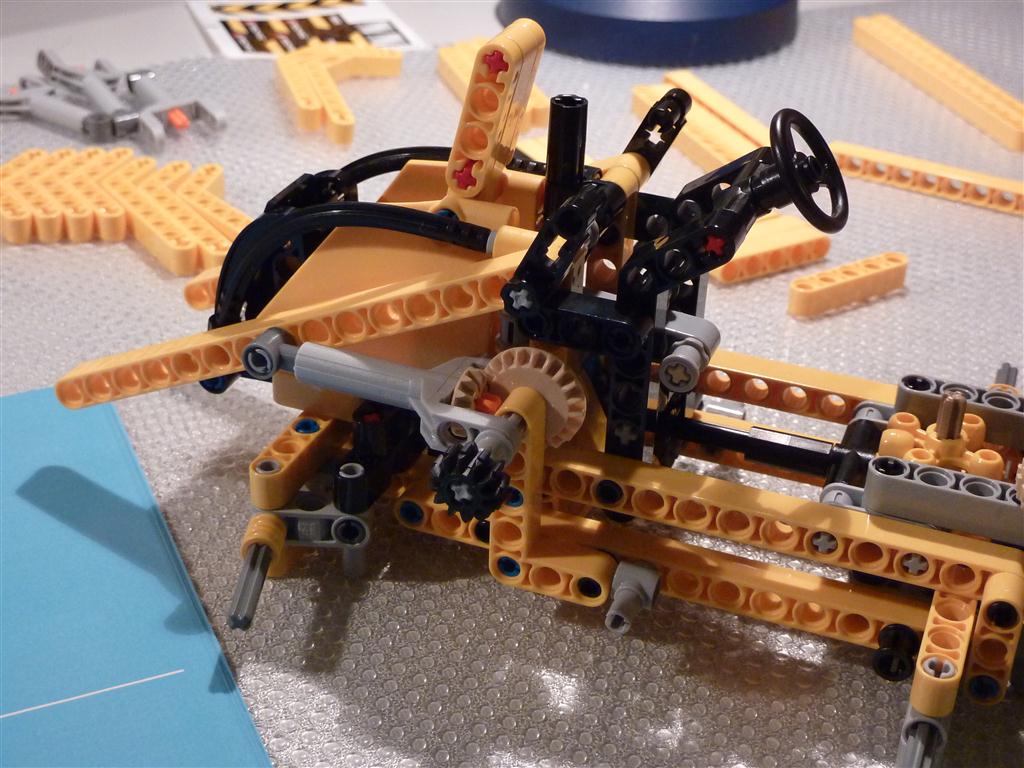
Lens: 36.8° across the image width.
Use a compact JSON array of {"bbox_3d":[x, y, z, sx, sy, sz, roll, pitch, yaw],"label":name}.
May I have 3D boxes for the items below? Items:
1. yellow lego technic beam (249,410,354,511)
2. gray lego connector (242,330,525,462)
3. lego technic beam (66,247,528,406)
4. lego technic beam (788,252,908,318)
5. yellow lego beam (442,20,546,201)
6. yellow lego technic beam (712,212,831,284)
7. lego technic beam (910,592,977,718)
[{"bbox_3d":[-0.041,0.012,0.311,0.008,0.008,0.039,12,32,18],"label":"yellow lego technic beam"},{"bbox_3d":[-0.022,0.000,0.285,0.059,0.010,0.025,12,32,18],"label":"gray lego connector"},{"bbox_3d":[-0.043,-0.010,0.301,0.120,0.007,0.008,-12,23,28],"label":"lego technic beam"},{"bbox_3d":[0.091,-0.027,0.417,0.040,0.008,0.008,-16,35,-27],"label":"lego technic beam"},{"bbox_3d":[-0.003,-0.052,0.288,0.008,0.032,0.016,25,35,10],"label":"yellow lego beam"},{"bbox_3d":[0.070,-0.038,0.435,0.040,0.008,0.016,-15,34,-26],"label":"yellow lego technic beam"},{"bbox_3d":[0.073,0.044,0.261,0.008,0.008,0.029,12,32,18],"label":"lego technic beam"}]

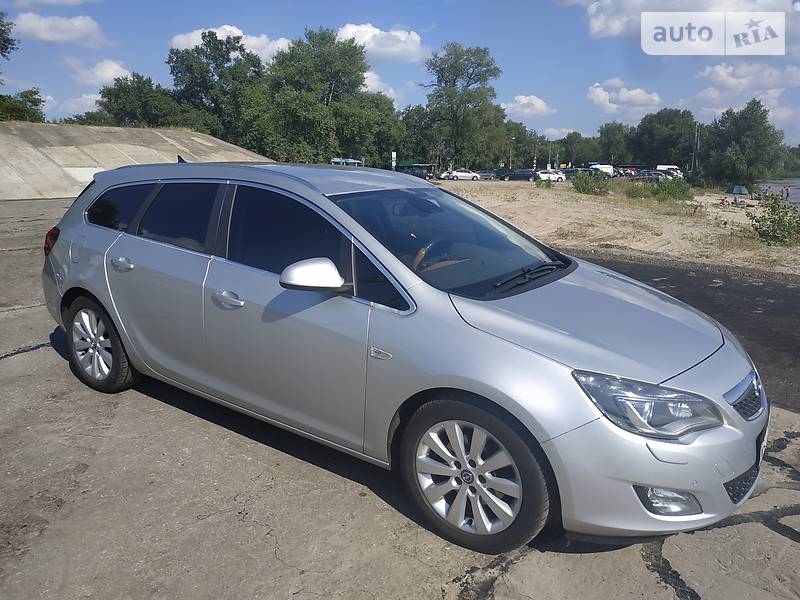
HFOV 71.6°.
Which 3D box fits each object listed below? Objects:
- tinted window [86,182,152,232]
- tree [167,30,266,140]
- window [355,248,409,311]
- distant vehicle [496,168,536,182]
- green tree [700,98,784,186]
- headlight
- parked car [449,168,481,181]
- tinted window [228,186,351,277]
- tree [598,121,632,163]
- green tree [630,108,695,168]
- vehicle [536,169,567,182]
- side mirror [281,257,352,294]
[{"bbox_3d":[-1.713,-0.569,3.353,0.580,0.310,0.070,11,-1,36],"label":"tinted window"},{"bbox_3d":[-21.833,-23.856,66.000,12.100,15.700,11.500,-4,14,-17],"label":"tree"},{"bbox_3d":[-0.070,-0.097,2.275,0.305,0.235,0.035,10,-1,32],"label":"window"},{"bbox_3d":[13.722,-14.678,64.820,4.500,1.580,1.800,0,13,-3],"label":"distant vehicle"},{"bbox_3d":[55.733,-25.392,90.000,14.300,14.800,13.000,9,16,30],"label":"green tree"},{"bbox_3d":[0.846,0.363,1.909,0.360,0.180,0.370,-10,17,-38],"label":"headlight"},{"bbox_3d":[8.159,-15.560,68.831,4.200,1.480,1.750,0,13,-3],"label":"parked car"},{"bbox_3d":[-0.510,-0.301,2.548,0.920,0.440,0.080,10,-2,32],"label":"tinted window"},{"bbox_3d":[43.512,-30.791,112.000,7.300,10.900,7.200,6,15,20],"label":"tree"},{"bbox_3d":[53.002,-32.104,112.000,12.300,13.200,11.500,7,14,24],"label":"green tree"},{"bbox_3d":[18.597,-15.177,68.000,4.100,1.520,1.780,5,14,16],"label":"vehicle"},{"bbox_3d":[-0.359,-0.119,2.330,0.160,0.150,0.240,10,16,32],"label":"side mirror"}]

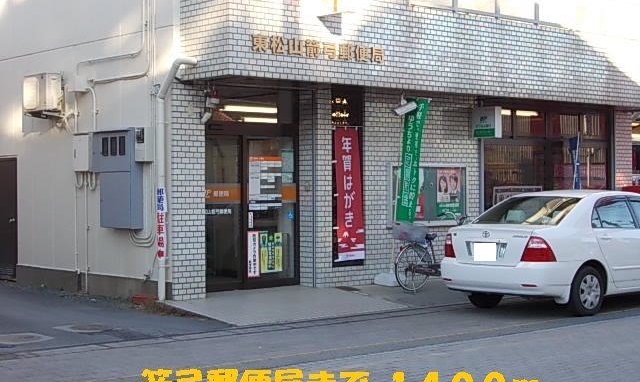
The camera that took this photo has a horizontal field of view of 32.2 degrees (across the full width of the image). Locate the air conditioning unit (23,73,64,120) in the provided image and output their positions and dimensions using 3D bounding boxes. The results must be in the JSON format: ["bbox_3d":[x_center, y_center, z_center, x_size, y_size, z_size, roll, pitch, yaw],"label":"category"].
[{"bbox_3d":[-3.815,-1.299,15.285,0.280,0.550,0.660,-1,0,-41],"label":"air conditioning unit"}]

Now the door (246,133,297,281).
[{"bbox_3d":[-0.640,0.276,14.782,0.870,1.990,0.060,-1,0,-41],"label":"door"}]

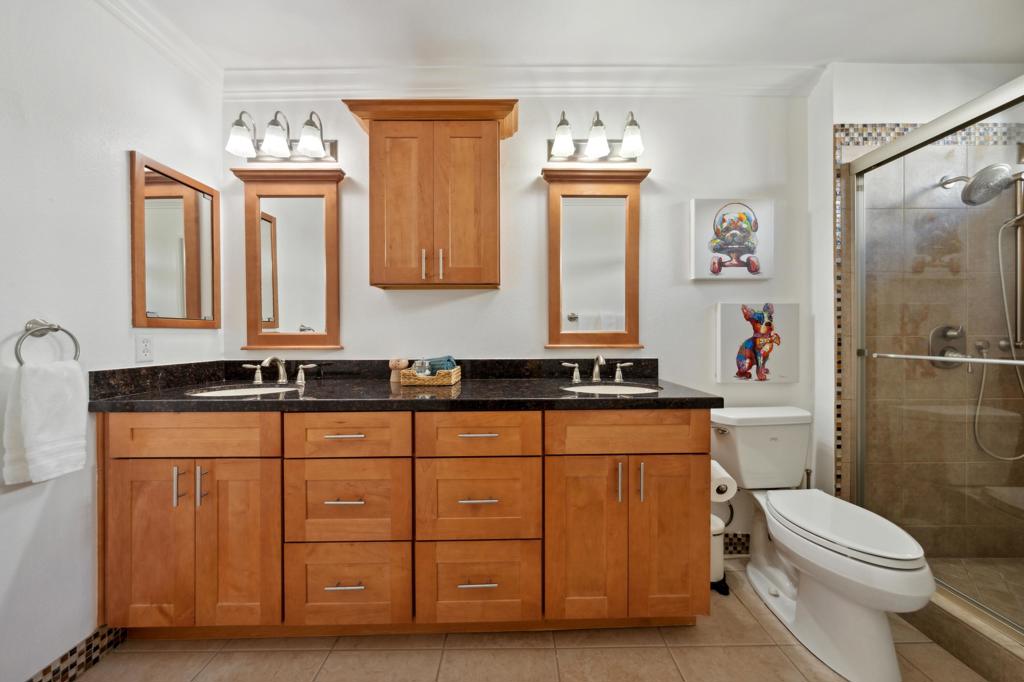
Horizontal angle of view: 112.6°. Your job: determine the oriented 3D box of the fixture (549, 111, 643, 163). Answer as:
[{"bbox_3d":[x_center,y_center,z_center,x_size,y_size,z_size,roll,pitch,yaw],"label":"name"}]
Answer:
[{"bbox_3d":[0.409,-0.974,1.651,0.466,0.252,0.195,0,1,0],"label":"fixture"}]

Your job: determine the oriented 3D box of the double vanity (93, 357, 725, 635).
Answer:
[{"bbox_3d":[-0.379,0.609,1.498,2.270,1.015,0.540,0,1,-1],"label":"double vanity"}]

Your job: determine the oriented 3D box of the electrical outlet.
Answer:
[{"bbox_3d":[-1.503,0.031,1.401,0.008,0.114,0.069,0,1,0],"label":"electrical outlet"}]

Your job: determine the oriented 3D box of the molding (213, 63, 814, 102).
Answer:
[{"bbox_3d":[0.015,-1.283,1.699,3.000,0.095,0.090,0,1,0],"label":"molding"}]

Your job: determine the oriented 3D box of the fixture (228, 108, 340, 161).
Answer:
[{"bbox_3d":[-1.109,-0.974,1.651,0.472,0.252,0.195,0,1,0],"label":"fixture"}]

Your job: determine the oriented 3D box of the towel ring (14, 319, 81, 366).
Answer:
[{"bbox_3d":[-1.482,0.020,1.086,0.067,0.178,0.151,0,1,0],"label":"towel ring"}]

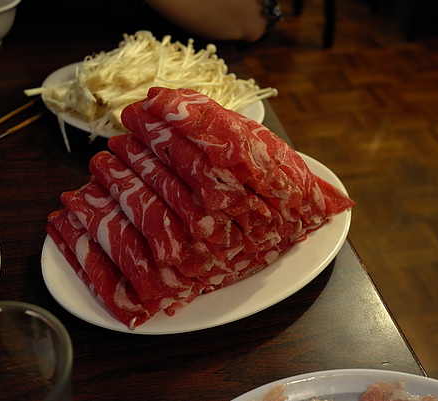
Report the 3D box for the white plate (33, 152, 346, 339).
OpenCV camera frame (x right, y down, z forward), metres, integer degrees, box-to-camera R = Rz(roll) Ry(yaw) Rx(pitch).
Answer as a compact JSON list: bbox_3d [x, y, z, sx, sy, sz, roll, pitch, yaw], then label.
[{"bbox_3d":[-0.010,0.026,0.492,0.278,0.027,0.200,-25,50,-30],"label":"white plate"}]

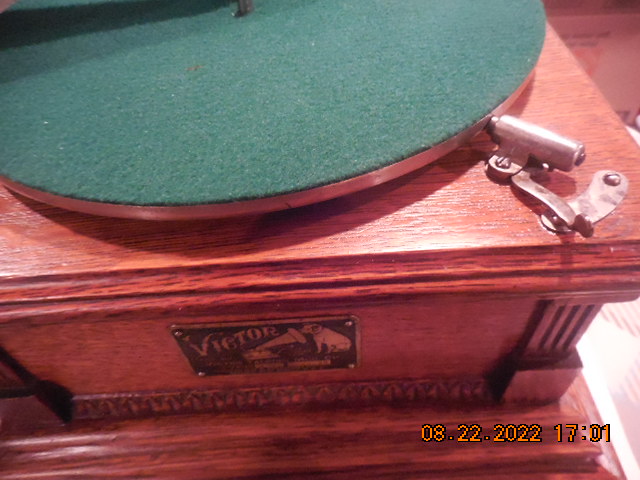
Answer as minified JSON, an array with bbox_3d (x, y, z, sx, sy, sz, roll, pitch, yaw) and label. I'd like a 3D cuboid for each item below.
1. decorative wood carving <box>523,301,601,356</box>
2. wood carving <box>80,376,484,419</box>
[{"bbox_3d":[0.099,0.029,0.192,0.021,0.042,0.014,-4,48,3],"label":"decorative wood carving"},{"bbox_3d":[-0.024,0.087,0.253,0.237,0.015,0.009,-4,48,3],"label":"wood carving"}]

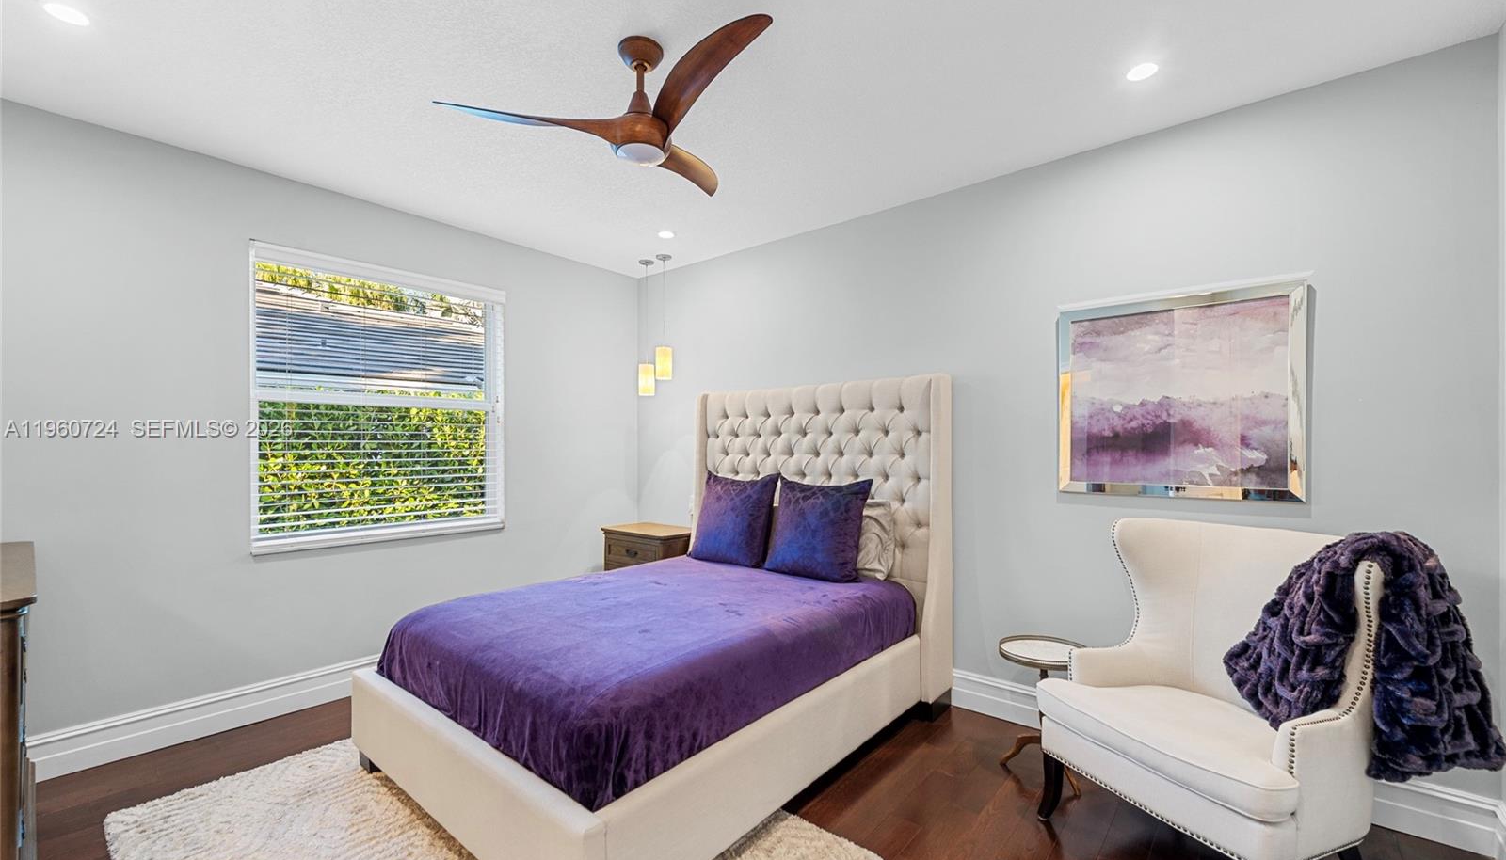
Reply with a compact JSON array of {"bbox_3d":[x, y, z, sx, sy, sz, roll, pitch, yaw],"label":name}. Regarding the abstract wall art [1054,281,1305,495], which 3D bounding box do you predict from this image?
[{"bbox_3d":[1.788,-0.141,2.505,0.846,0.851,0.040,-1,-1,39],"label":"abstract wall art"}]

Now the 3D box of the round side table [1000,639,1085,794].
[{"bbox_3d":[1.239,1.193,2.489,0.360,0.524,0.360,-1,-1,40],"label":"round side table"}]

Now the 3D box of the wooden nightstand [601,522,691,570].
[{"bbox_3d":[-0.730,1.122,4.291,0.696,0.782,0.417,-1,-1,40],"label":"wooden nightstand"}]

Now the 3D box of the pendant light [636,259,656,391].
[{"bbox_3d":[-0.788,-0.746,4.327,0.115,0.987,0.115,-1,-1,40],"label":"pendant light"}]

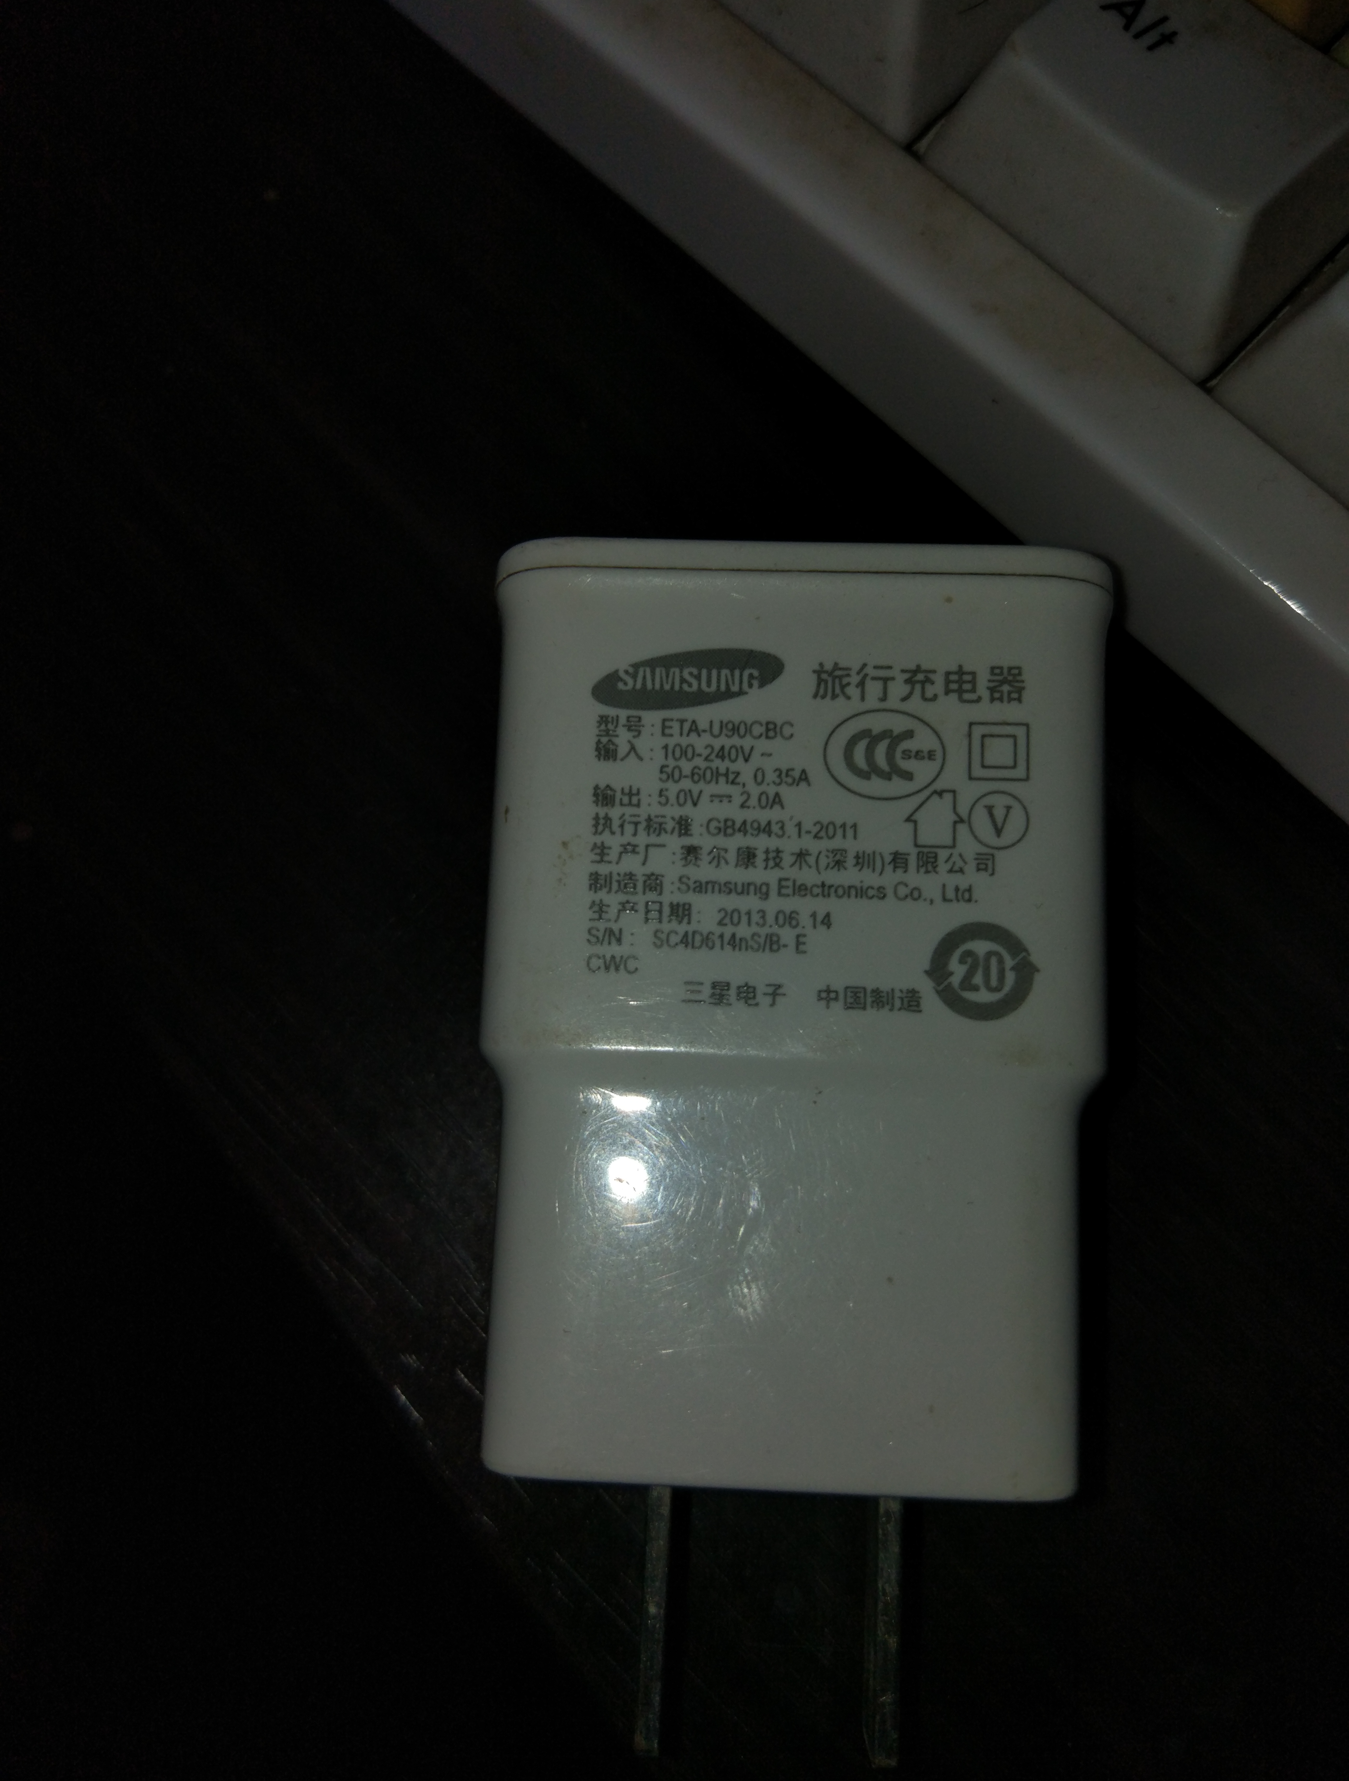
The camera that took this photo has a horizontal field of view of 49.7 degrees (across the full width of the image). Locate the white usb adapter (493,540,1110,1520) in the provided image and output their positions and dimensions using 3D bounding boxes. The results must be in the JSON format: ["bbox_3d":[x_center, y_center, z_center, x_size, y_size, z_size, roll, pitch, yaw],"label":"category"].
[{"bbox_3d":[0.007,0.007,0.086,0.034,0.023,0.050,2,83,2],"label":"white usb adapter"}]

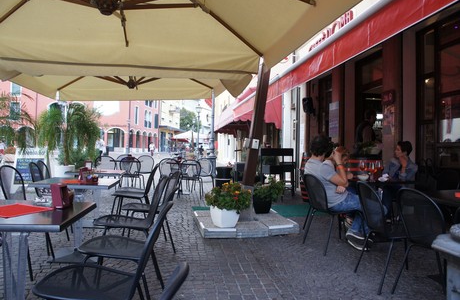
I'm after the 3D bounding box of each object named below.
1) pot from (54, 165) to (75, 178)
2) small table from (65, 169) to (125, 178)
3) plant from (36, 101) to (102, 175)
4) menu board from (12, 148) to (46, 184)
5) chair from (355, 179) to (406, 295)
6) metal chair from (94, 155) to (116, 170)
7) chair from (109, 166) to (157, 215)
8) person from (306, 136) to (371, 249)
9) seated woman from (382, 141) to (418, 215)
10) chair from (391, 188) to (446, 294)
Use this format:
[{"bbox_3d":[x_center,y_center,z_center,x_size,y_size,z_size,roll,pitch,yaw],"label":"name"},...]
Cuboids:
[{"bbox_3d":[-3.920,0.714,8.200,0.480,0.600,0.480,1,0,0],"label":"pot"},{"bbox_3d":[-1.880,0.689,4.990,0.750,0.740,0.680,1,0,-4],"label":"small table"},{"bbox_3d":[-3.850,-0.055,8.200,1.420,2.140,1.350,1,0,0],"label":"plant"},{"bbox_3d":[-4.620,0.473,8.000,0.730,1.050,0.520,1,0,-5],"label":"menu board"},{"bbox_3d":[1.420,0.706,2.950,0.600,0.850,0.490,1,0,-7],"label":"chair"},{"bbox_3d":[-2.740,0.587,8.050,0.490,0.840,0.570,2,0,14],"label":"metal chair"},{"bbox_3d":[-1.270,0.636,4.750,0.570,0.840,0.490,2,0,3],"label":"chair"},{"bbox_3d":[1.250,0.485,3.940,0.720,1.270,0.520,1,0,-17],"label":"person"},{"bbox_3d":[2.420,0.518,4.950,0.660,1.270,0.500,1,0,-15],"label":"seated woman"},{"bbox_3d":[1.620,0.710,2.660,0.570,0.840,0.490,2,0,-35],"label":"chair"}]

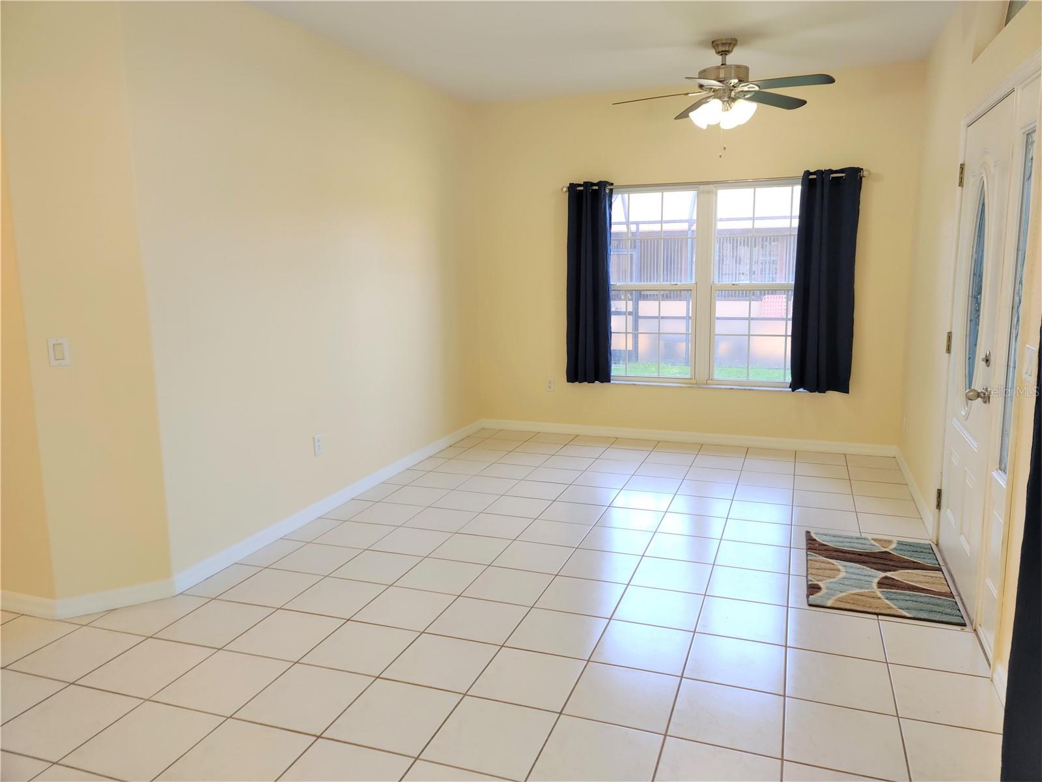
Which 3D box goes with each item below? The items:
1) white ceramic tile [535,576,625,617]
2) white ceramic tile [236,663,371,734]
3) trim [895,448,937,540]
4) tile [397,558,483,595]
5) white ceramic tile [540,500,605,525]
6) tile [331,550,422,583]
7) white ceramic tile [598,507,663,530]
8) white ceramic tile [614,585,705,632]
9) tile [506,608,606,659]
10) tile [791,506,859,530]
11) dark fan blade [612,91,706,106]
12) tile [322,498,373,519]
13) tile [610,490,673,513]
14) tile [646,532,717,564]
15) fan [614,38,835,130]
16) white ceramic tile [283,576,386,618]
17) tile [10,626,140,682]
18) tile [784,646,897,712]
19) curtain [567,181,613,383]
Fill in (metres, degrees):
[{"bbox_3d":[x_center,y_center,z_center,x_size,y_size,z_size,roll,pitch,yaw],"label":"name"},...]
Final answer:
[{"bbox_3d":[0.267,0.896,3.409,0.331,0.010,0.333,3,11,19],"label":"white ceramic tile"},{"bbox_3d":[-0.718,1.024,2.623,0.329,0.010,0.340,3,11,19],"label":"white ceramic tile"},{"bbox_3d":[2.391,0.575,4.780,0.015,0.085,1.694,3,11,19],"label":"trim"},{"bbox_3d":[-0.367,0.851,3.588,0.329,0.010,0.340,3,11,19],"label":"tile"},{"bbox_3d":[0.299,0.695,4.442,0.329,0.010,0.340,3,11,19],"label":"white ceramic tile"},{"bbox_3d":[-0.692,0.846,3.769,0.333,0.010,0.337,3,11,20],"label":"tile"},{"bbox_3d":[0.615,0.719,4.376,0.328,0.010,0.340,3,11,19],"label":"white ceramic tile"},{"bbox_3d":[0.584,0.913,3.293,0.331,0.010,0.333,3,11,19],"label":"white ceramic tile"},{"bbox_3d":[0.149,0.956,3.086,0.331,0.010,0.333,3,11,19],"label":"tile"},{"bbox_3d":[1.697,0.713,4.377,0.333,0.010,0.337,3,11,20],"label":"tile"},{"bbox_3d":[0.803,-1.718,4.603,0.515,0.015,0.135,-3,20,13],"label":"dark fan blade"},{"bbox_3d":[-1.002,0.697,4.567,0.184,0.010,0.340,3,10,19],"label":"tile"},{"bbox_3d":[0.736,0.661,4.701,0.336,0.010,0.340,3,10,19],"label":"tile"},{"bbox_3d":[0.824,0.799,3.963,0.334,0.010,0.337,3,11,20],"label":"tile"},{"bbox_3d":[1.125,-1.763,4.491,1.270,0.491,1.270,3,11,19],"label":"fan"},{"bbox_3d":[-0.805,0.903,3.417,0.328,0.010,0.340,3,11,19],"label":"white ceramic tile"},{"bbox_3d":[-1.679,0.999,2.975,0.331,0.010,0.333,3,11,19],"label":"tile"},{"bbox_3d":[1.099,1.004,2.713,0.336,0.010,0.340,3,10,19],"label":"tile"},{"bbox_3d":[0.535,-0.826,6.107,0.366,1.547,0.100,3,10,19],"label":"curtain"}]

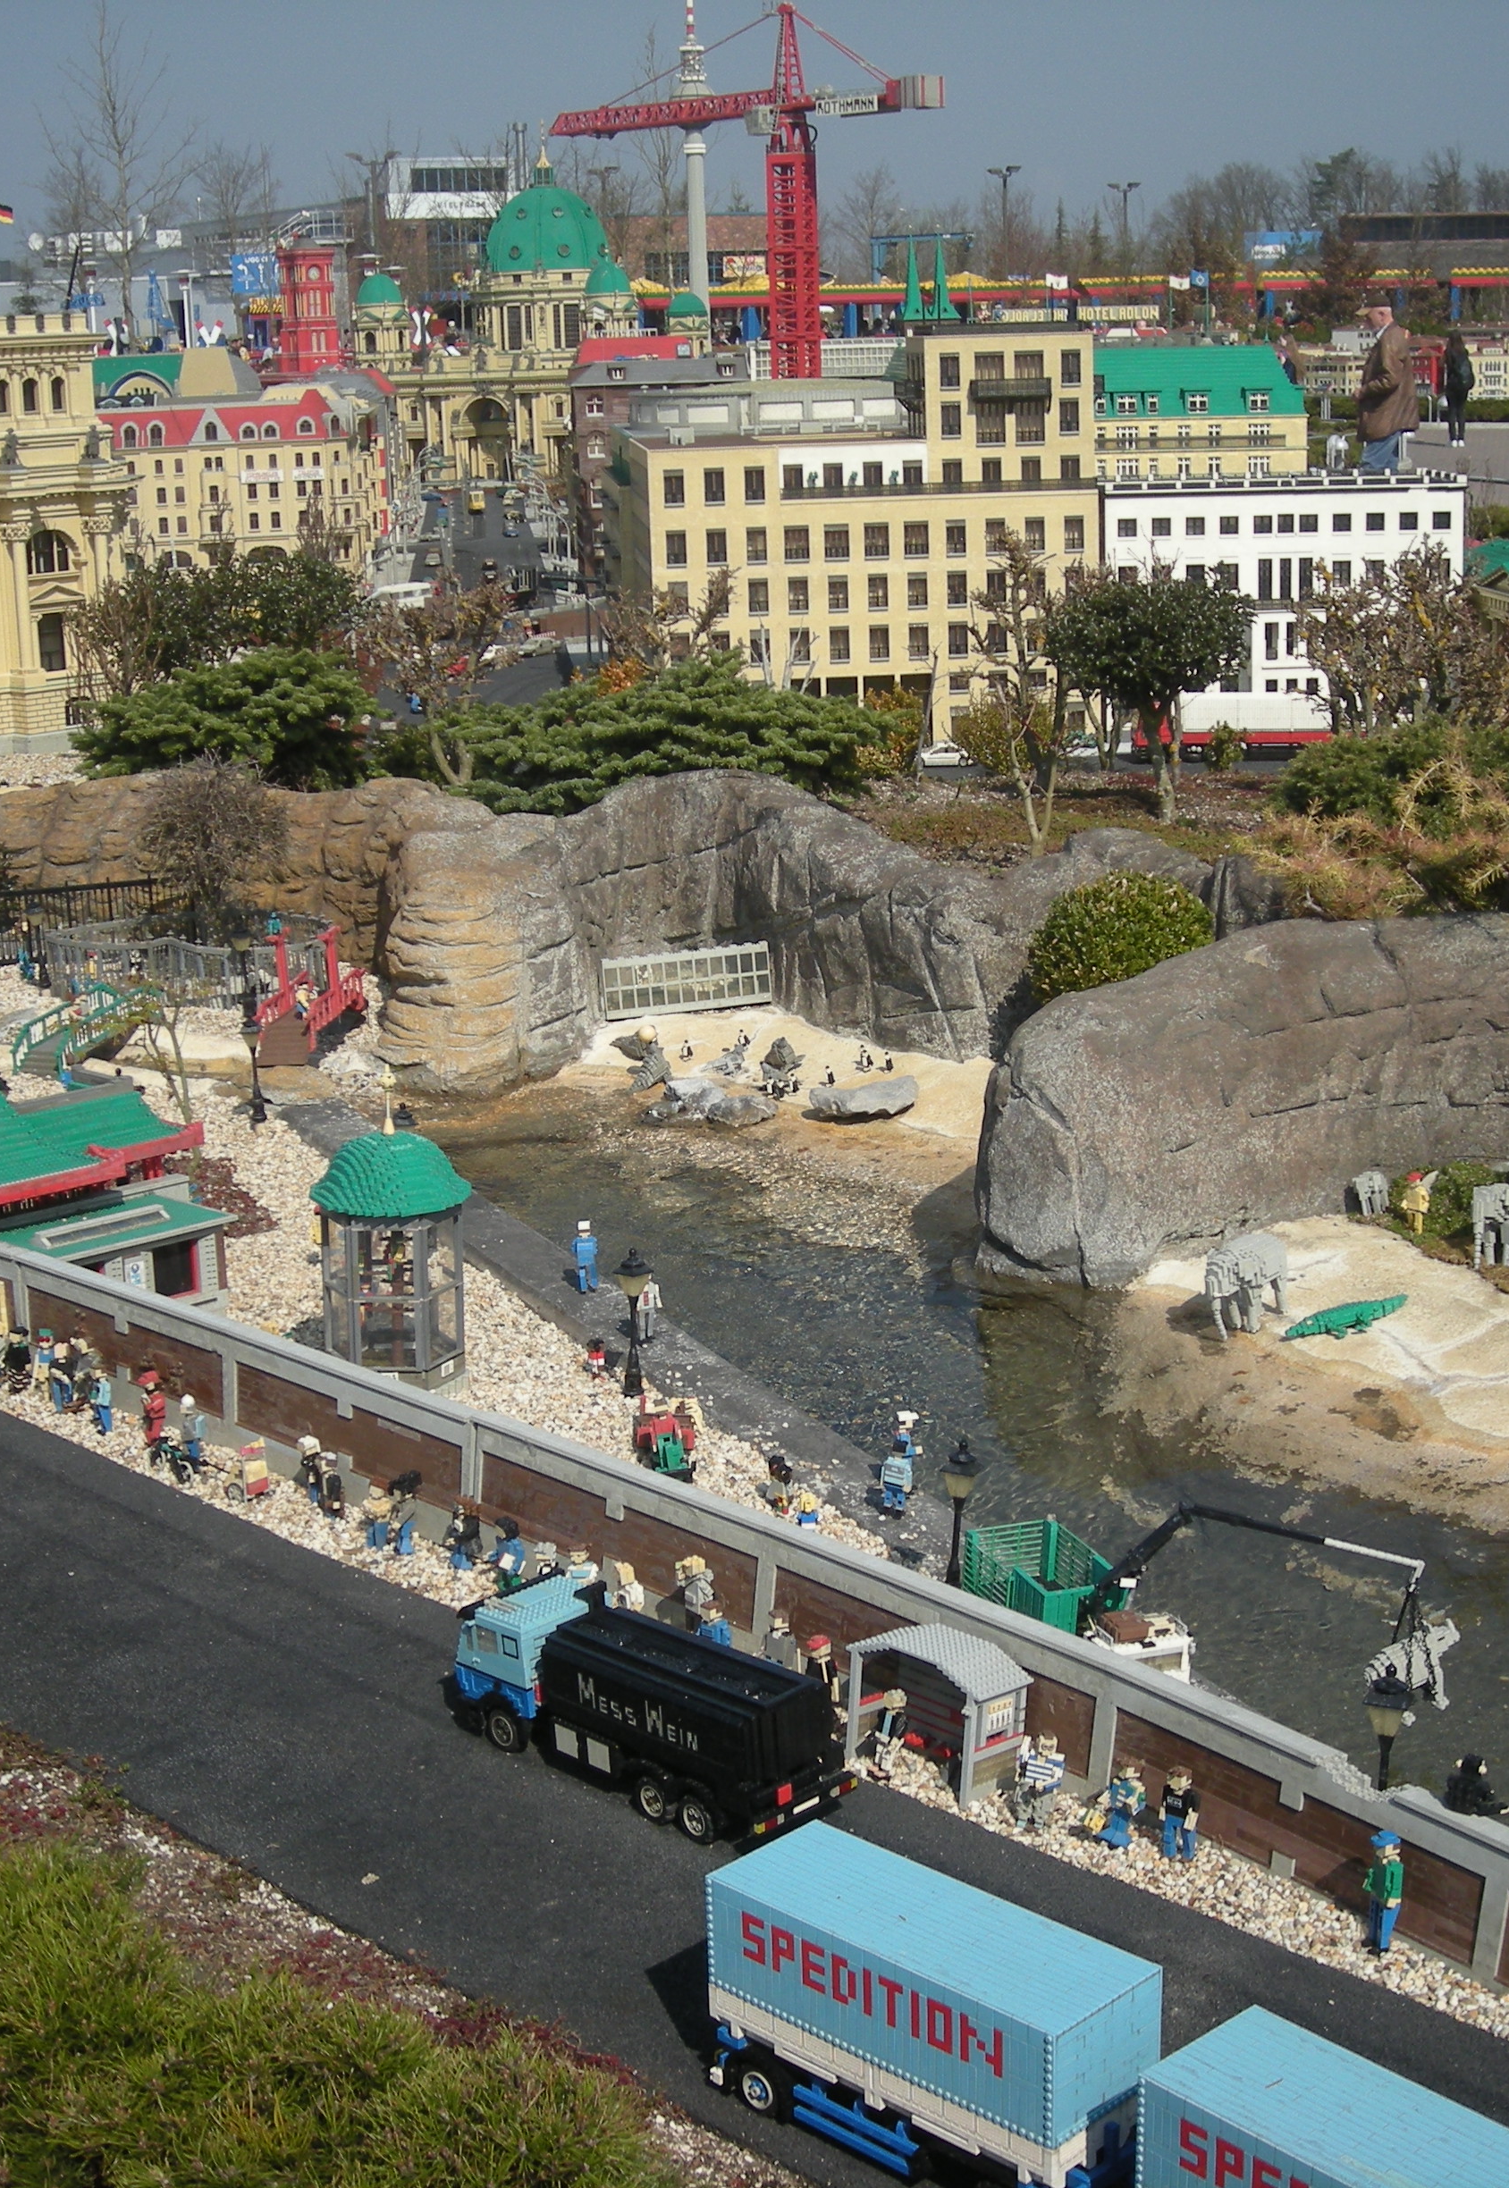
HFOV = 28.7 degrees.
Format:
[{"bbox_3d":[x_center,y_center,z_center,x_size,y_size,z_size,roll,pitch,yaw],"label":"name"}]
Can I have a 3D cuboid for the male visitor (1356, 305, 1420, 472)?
[{"bbox_3d":[4.133,-4.343,19.422,0.420,1.770,0.500,-1,15,0],"label":"male visitor"}]

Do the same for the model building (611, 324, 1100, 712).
[{"bbox_3d":[0.302,-1.867,9.729,1.400,1.280,1.100,-3,14,-7],"label":"model building"}]

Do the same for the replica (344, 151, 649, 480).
[{"bbox_3d":[-1.918,-6.625,25.192,2.350,2.690,2.000,3,15,16],"label":"replica"}]

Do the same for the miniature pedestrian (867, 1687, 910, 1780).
[{"bbox_3d":[0.130,0.631,2.923,0.045,0.096,0.038,7,17,30],"label":"miniature pedestrian"}]

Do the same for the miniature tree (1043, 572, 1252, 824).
[{"bbox_3d":[1.011,-1.020,7.570,0.540,0.637,0.500,-1,15,0],"label":"miniature tree"}]

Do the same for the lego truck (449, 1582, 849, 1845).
[{"bbox_3d":[-0.113,0.603,2.927,0.395,0.162,0.136,11,19,42],"label":"lego truck"}]

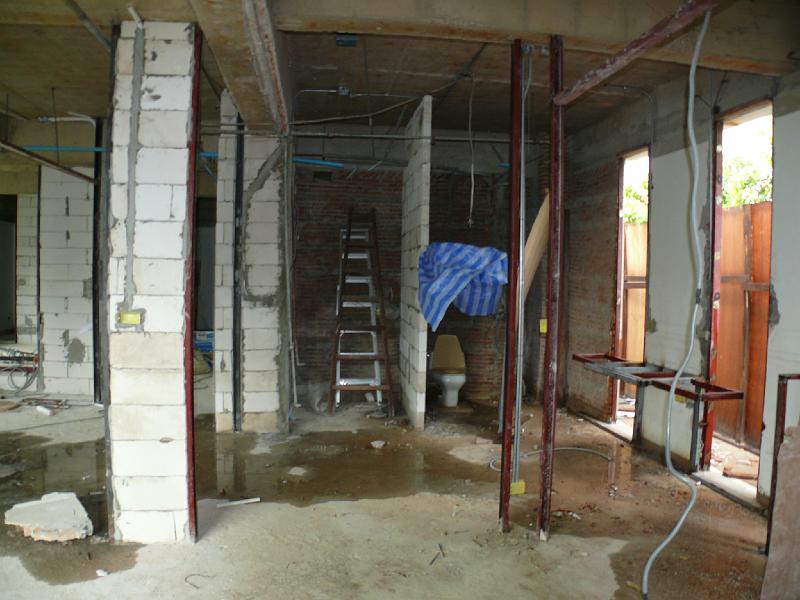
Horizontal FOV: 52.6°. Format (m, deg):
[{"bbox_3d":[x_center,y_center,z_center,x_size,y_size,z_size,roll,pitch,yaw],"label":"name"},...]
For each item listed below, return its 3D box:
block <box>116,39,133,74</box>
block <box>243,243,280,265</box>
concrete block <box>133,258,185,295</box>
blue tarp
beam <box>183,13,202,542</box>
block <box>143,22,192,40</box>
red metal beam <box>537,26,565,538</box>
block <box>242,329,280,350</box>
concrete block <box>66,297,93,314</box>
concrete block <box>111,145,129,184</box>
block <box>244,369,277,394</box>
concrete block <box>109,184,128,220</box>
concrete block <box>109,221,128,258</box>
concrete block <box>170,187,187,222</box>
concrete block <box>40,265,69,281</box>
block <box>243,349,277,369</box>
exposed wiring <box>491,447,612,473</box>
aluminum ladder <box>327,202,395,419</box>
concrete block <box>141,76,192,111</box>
[{"bbox_3d":[-1.511,-1.337,4.484,0.085,0.200,0.090,1,2,-5],"label":"block"},{"bbox_3d":[-1.325,-0.437,7.781,0.321,0.200,0.090,1,2,-6],"label":"block"},{"bbox_3d":[-1.346,-0.128,4.543,0.280,0.200,0.090,1,2,-5],"label":"concrete block"},{"bbox_3d":[0.628,-0.139,8.000,0.880,0.850,0.300,1,2,-5],"label":"blue tarp"},{"bbox_3d":[-1.166,-0.062,4.582,0.050,2.925,0.080,1,2,-6],"label":"beam"},{"bbox_3d":[-1.281,-1.482,4.501,0.256,0.095,0.090,1,2,-5],"label":"block"},{"bbox_3d":[0.888,-0.059,4.788,0.055,2.979,0.075,1,2,-6],"label":"red metal beam"},{"bbox_3d":[-1.332,0.380,7.809,0.346,0.200,0.090,1,2,-6],"label":"block"},{"bbox_3d":[-3.988,0.067,10.107,0.318,0.212,0.095,1,2,-6],"label":"concrete block"},{"bbox_3d":[-1.547,-0.744,4.502,0.091,0.200,0.090,1,2,-5],"label":"concrete block"},{"bbox_3d":[-1.351,0.787,7.851,0.333,0.199,0.095,1,2,-6],"label":"block"},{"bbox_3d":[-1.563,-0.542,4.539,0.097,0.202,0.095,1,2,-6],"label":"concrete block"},{"bbox_3d":[-1.569,-0.337,4.546,0.100,0.208,0.095,1,2,-6],"label":"concrete block"},{"bbox_3d":[-1.228,-0.540,4.540,0.084,0.200,0.090,1,2,-5],"label":"concrete block"},{"bbox_3d":[-4.317,-0.340,10.156,0.328,0.200,0.090,1,2,-1],"label":"concrete block"},{"bbox_3d":[-1.354,0.581,7.844,0.324,0.203,0.095,1,2,-6],"label":"block"},{"bbox_3d":[1.214,1.343,6.951,1.191,0.040,0.538,0,2,-26],"label":"exposed wiring"},{"bbox_3d":[-0.454,0.090,9.262,0.700,2.324,0.800,1,2,-6],"label":"aluminum ladder"},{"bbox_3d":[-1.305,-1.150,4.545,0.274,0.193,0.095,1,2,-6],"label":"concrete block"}]

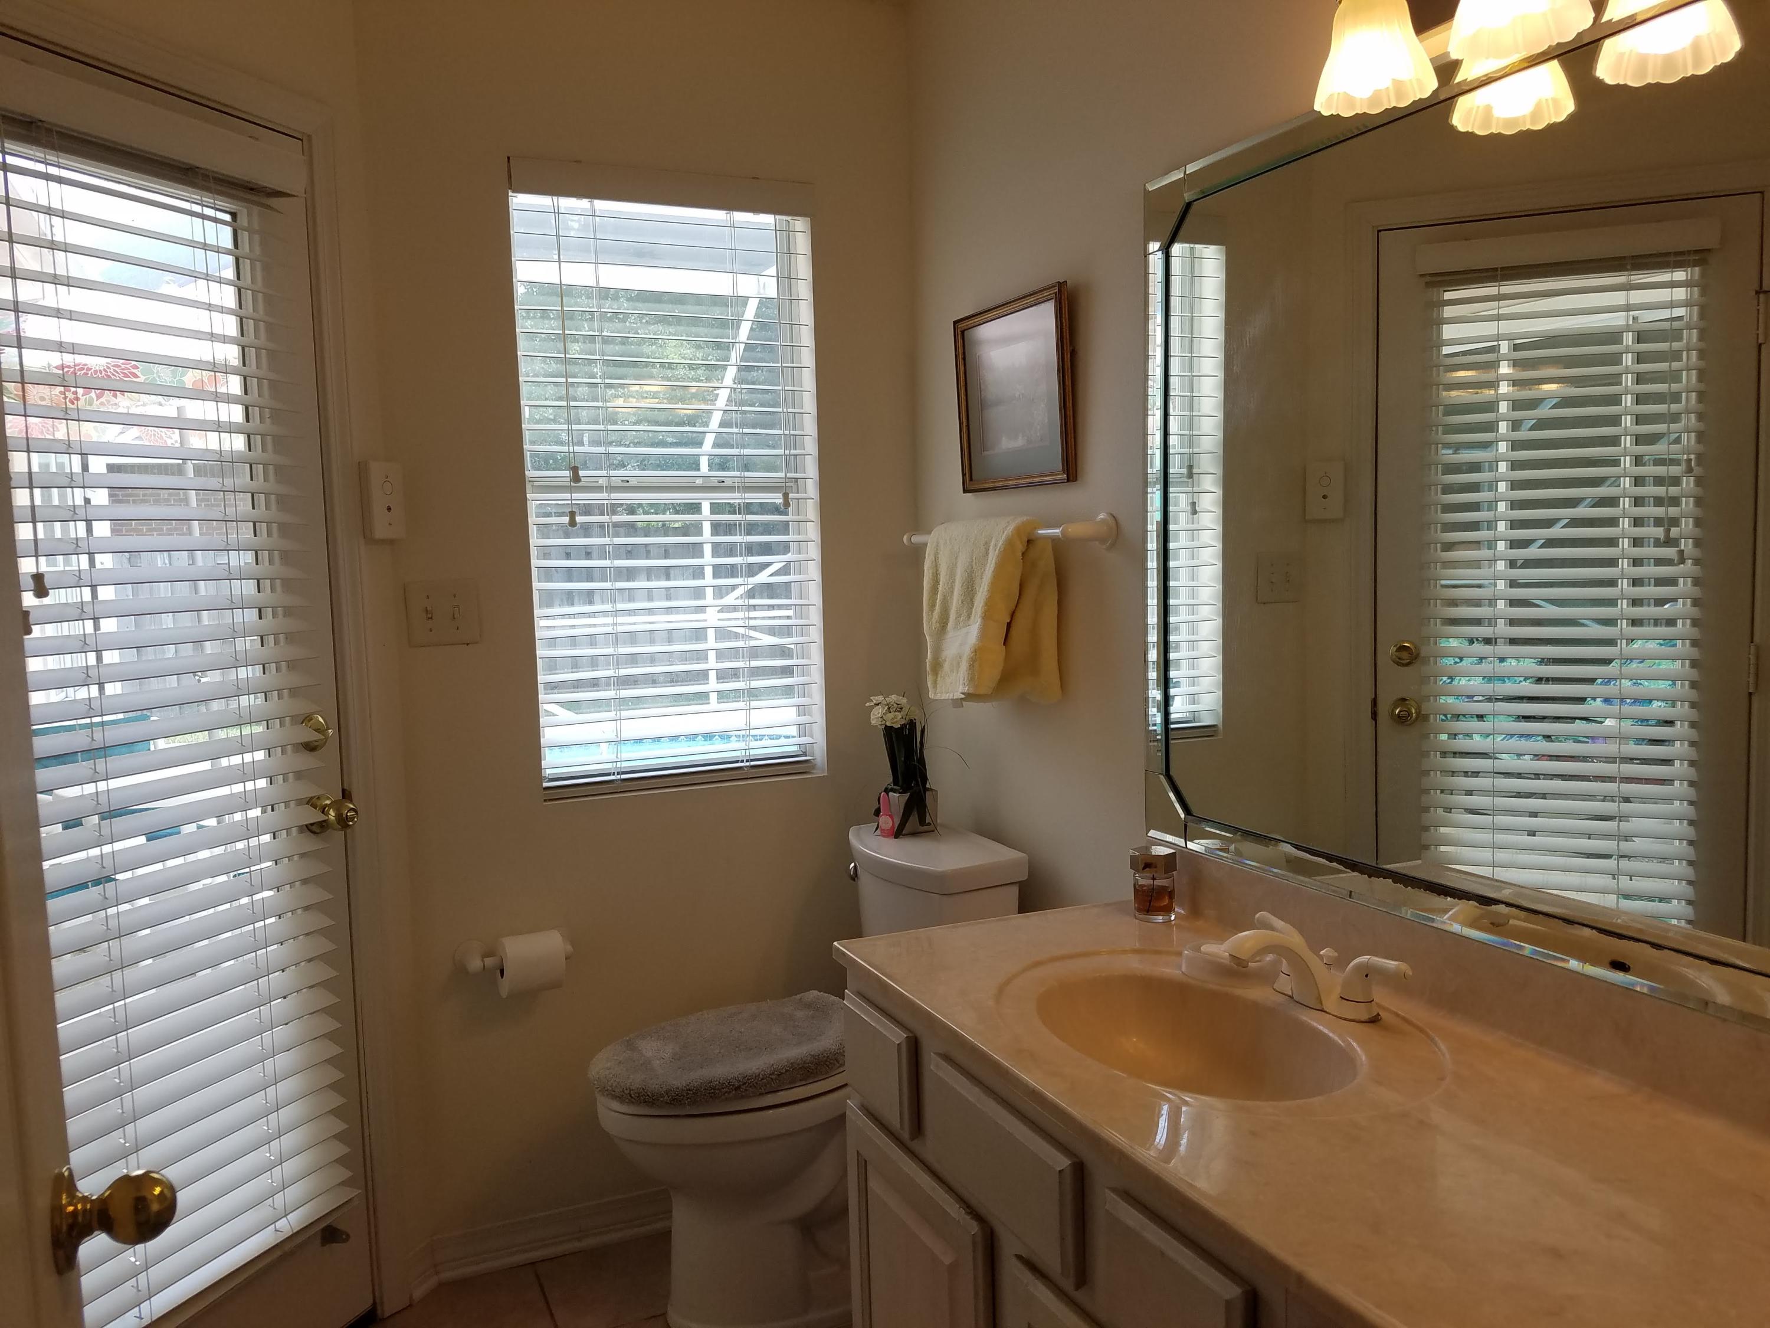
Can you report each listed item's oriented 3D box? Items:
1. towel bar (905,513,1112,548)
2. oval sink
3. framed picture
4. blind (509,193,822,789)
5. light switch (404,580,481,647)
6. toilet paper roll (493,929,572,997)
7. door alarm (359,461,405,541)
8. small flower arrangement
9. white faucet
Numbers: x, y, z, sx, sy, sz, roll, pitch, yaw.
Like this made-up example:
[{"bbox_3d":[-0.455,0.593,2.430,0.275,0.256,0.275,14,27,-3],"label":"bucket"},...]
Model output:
[{"bbox_3d":[0.201,-0.231,2.388,0.096,0.056,0.632,-4,5,-24],"label":"towel bar"},{"bbox_3d":[0.346,0.481,1.515,0.334,0.142,0.435,-4,5,-24],"label":"oval sink"},{"bbox_3d":[0.228,-0.479,2.370,0.020,0.326,0.378,-6,7,-24],"label":"framed picture"},{"bbox_3d":[-0.409,-0.331,2.607,0.572,1.113,0.061,-4,5,-24],"label":"blind"},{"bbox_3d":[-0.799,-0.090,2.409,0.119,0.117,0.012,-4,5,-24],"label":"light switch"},{"bbox_3d":[-0.650,0.552,2.454,0.103,0.106,0.106,-4,5,-24],"label":"toilet paper roll"},{"bbox_3d":[-0.871,-0.285,2.313,0.026,0.131,0.079,0,5,21],"label":"door alarm"},{"bbox_3d":[0.030,0.199,2.582,0.109,0.275,0.109,-4,5,-24],"label":"small flower arrangement"},{"bbox_3d":[0.469,0.354,1.556,0.182,0.104,0.258,-4,5,-24],"label":"white faucet"}]

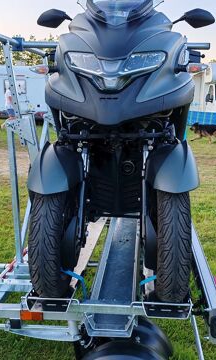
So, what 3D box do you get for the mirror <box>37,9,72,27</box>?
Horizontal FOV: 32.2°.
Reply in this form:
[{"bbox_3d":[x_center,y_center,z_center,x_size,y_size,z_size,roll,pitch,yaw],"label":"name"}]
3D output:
[{"bbox_3d":[-0.257,-0.776,1.800,0.170,0.092,0.075,0,13,0],"label":"mirror"}]

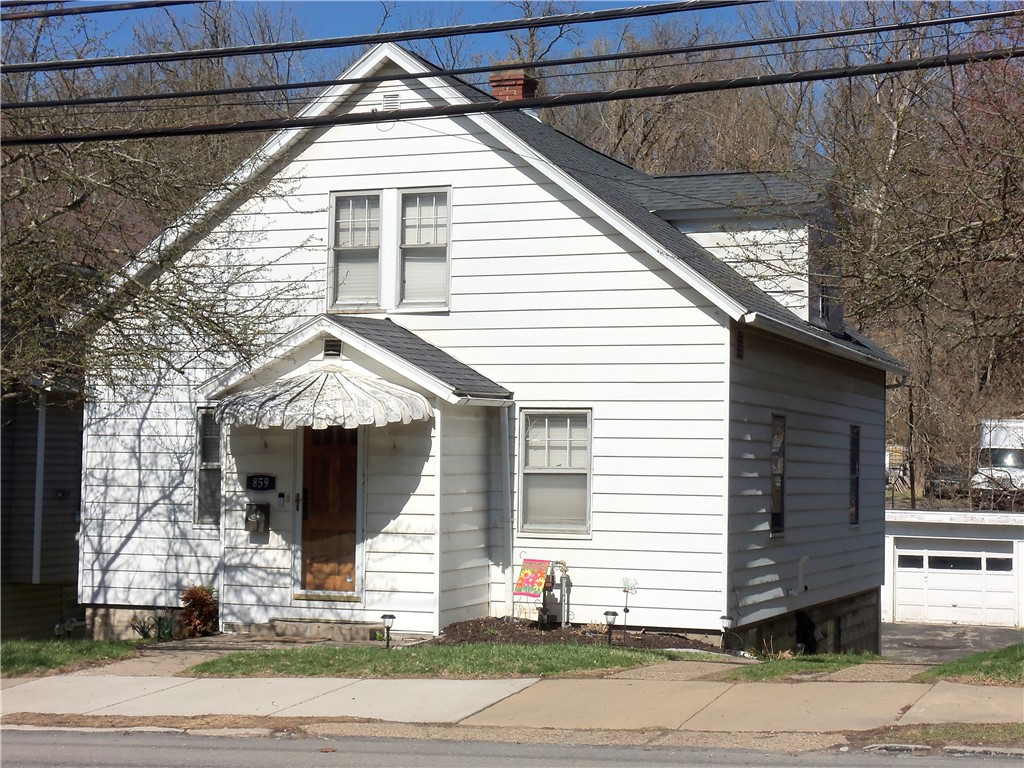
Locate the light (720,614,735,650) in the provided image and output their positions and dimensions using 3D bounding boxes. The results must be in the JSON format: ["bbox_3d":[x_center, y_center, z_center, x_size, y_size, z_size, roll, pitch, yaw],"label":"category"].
[{"bbox_3d":[2.249,2.607,19.200,0.146,0.370,0.146,0,-3,22],"label":"light"}]

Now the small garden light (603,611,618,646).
[{"bbox_3d":[0.986,2.451,18.350,0.146,0.360,0.146,1,-3,0],"label":"small garden light"}]

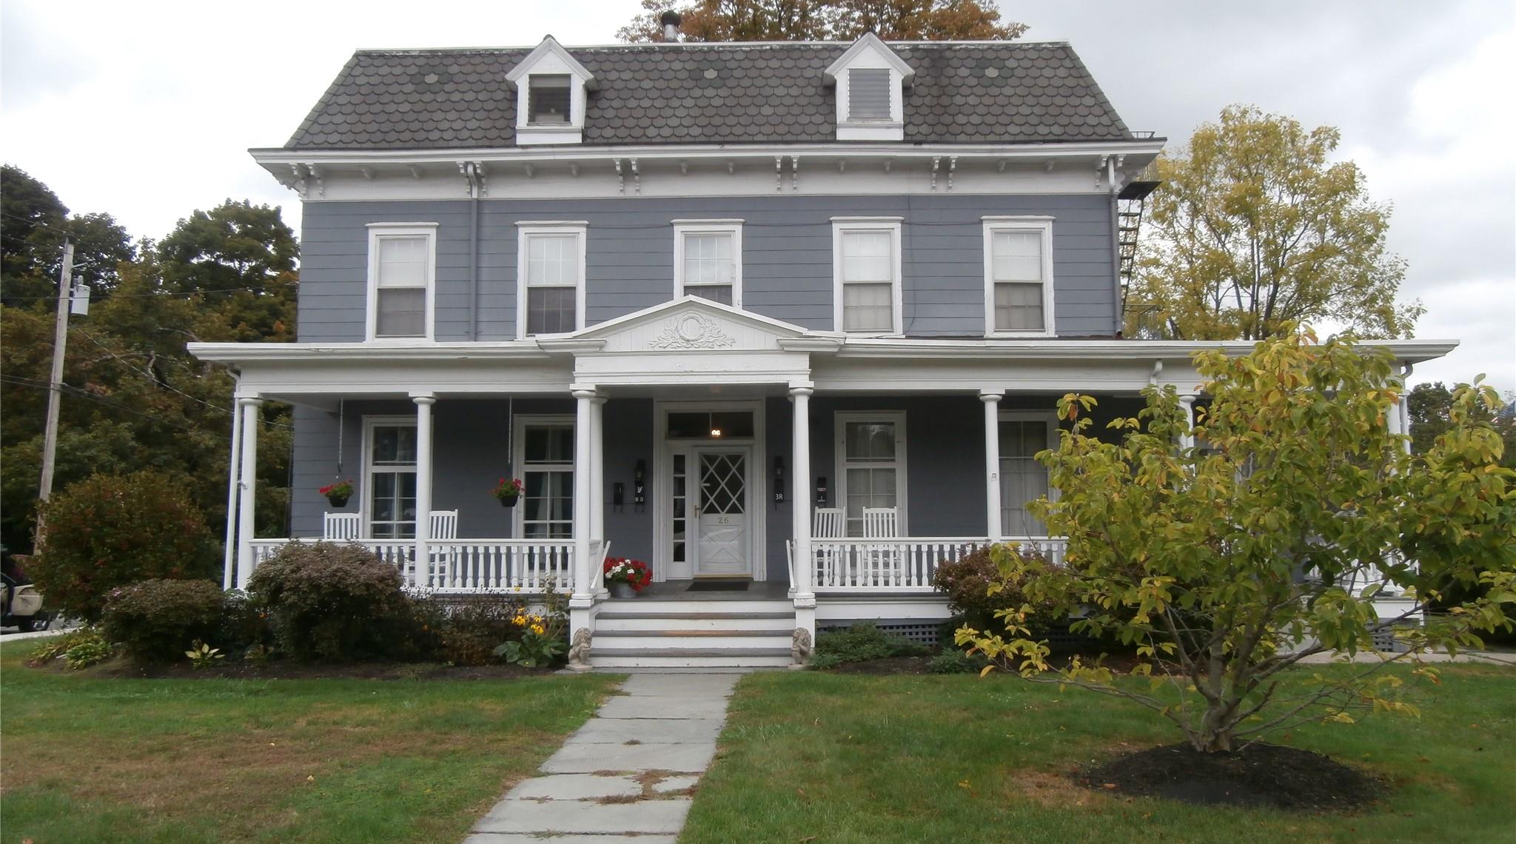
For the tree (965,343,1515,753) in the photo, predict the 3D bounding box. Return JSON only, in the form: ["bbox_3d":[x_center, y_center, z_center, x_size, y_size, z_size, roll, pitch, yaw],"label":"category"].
[{"bbox_3d":[3.624,0.884,7.853,4.242,3.118,3.800,0,-5,1],"label":"tree"}]

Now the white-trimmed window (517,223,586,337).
[{"bbox_3d":[-3.318,-2.262,16.900,1.175,1.922,0.158,0,-5,1],"label":"white-trimmed window"}]

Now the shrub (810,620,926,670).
[{"bbox_3d":[1.351,2.647,12.825,1.445,0.540,1.300,0,-5,1],"label":"shrub"}]

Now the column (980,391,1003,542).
[{"bbox_3d":[3.146,0.926,13.944,0.290,2.700,0.290,0,-5,1],"label":"column"}]

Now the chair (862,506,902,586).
[{"bbox_3d":[1.722,1.747,14.616,0.580,1.120,0.820,0,-5,-7],"label":"chair"}]

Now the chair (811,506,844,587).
[{"bbox_3d":[0.951,1.814,15.202,0.640,1.150,0.820,-2,-5,20],"label":"chair"}]

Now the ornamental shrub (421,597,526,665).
[{"bbox_3d":[-3.546,2.605,13.139,1.310,0.863,0.939,0,-5,1],"label":"ornamental shrub"}]

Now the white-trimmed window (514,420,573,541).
[{"bbox_3d":[-3.365,1.206,16.853,1.180,2.620,0.150,0,-5,1],"label":"white-trimmed window"}]

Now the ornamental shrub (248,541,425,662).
[{"bbox_3d":[-5.220,2.254,13.005,2.202,1.552,1.729,0,-5,1],"label":"ornamental shrub"}]

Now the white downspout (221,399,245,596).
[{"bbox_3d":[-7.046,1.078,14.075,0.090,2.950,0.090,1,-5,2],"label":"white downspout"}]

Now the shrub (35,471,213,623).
[{"bbox_3d":[-9.091,1.906,15.096,2.781,2.433,2.500,0,-5,1],"label":"shrub"}]

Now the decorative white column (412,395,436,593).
[{"bbox_3d":[-4.563,0.984,14.312,0.336,2.762,0.336,0,-5,1],"label":"decorative white column"}]

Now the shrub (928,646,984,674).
[{"bbox_3d":[2.237,2.649,11.936,0.680,0.320,0.600,0,-5,1],"label":"shrub"}]

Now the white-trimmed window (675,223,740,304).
[{"bbox_3d":[-0.797,-2.283,16.850,1.158,1.936,0.158,0,-5,1],"label":"white-trimmed window"}]

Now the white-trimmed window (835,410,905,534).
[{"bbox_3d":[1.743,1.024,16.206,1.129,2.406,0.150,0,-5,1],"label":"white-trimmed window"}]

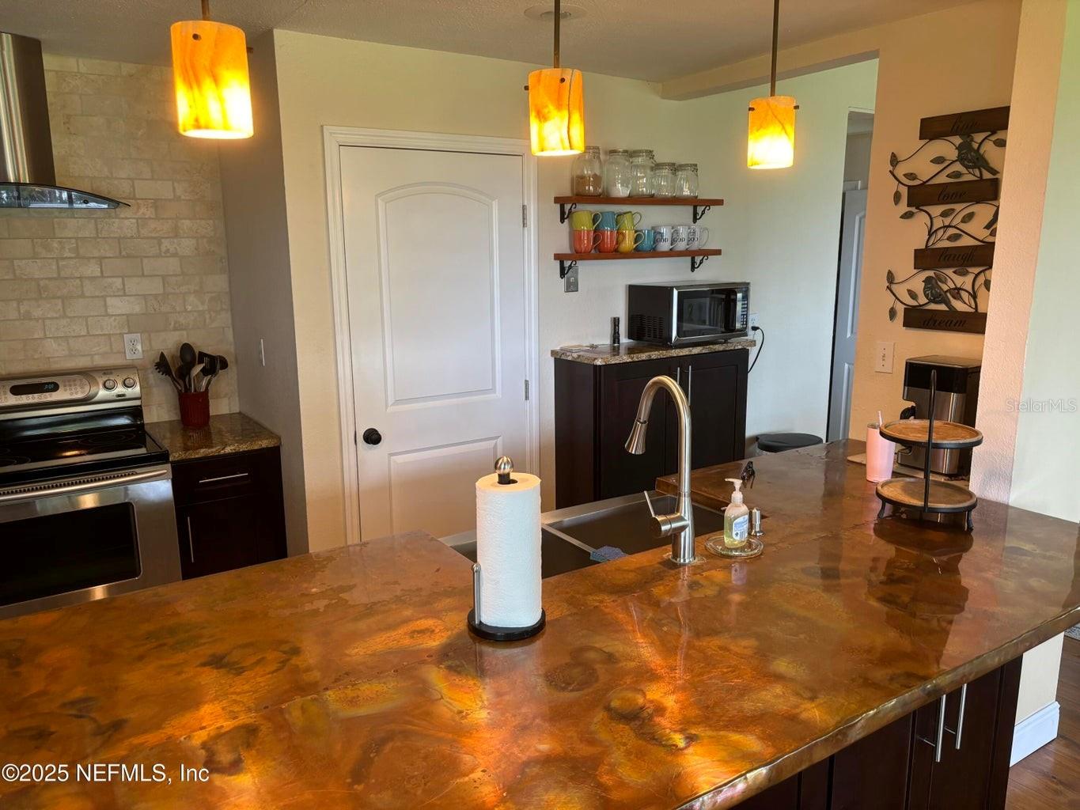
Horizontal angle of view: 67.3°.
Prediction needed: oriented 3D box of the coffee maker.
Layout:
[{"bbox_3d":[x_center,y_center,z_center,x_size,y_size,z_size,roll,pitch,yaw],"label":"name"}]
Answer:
[{"bbox_3d":[1.354,0.032,2.697,0.190,0.353,0.215,-8,14,-32],"label":"coffee maker"}]

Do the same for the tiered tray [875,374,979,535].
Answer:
[{"bbox_3d":[1.075,0.112,2.235,0.262,0.420,0.262,-8,14,-32],"label":"tiered tray"}]

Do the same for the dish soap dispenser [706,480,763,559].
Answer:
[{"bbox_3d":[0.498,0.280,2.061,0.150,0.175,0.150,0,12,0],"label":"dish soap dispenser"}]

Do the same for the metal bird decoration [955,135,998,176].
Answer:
[{"bbox_3d":[1.411,-0.809,2.618,0.040,0.135,0.150,-8,14,-33],"label":"metal bird decoration"}]

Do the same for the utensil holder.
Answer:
[{"bbox_3d":[-1.490,0.017,3.495,0.113,0.145,0.113,-8,14,-32],"label":"utensil holder"}]

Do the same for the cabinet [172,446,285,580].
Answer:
[{"bbox_3d":[-1.378,0.577,3.498,0.408,0.875,0.610,-8,14,-32],"label":"cabinet"}]

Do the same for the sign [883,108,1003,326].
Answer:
[{"bbox_3d":[1.373,-0.609,2.748,0.035,0.716,0.463,-8,14,-32],"label":"sign"}]

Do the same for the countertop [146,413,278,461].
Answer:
[{"bbox_3d":[-1.411,0.128,3.472,0.418,0.040,0.650,-8,14,-33],"label":"countertop"}]

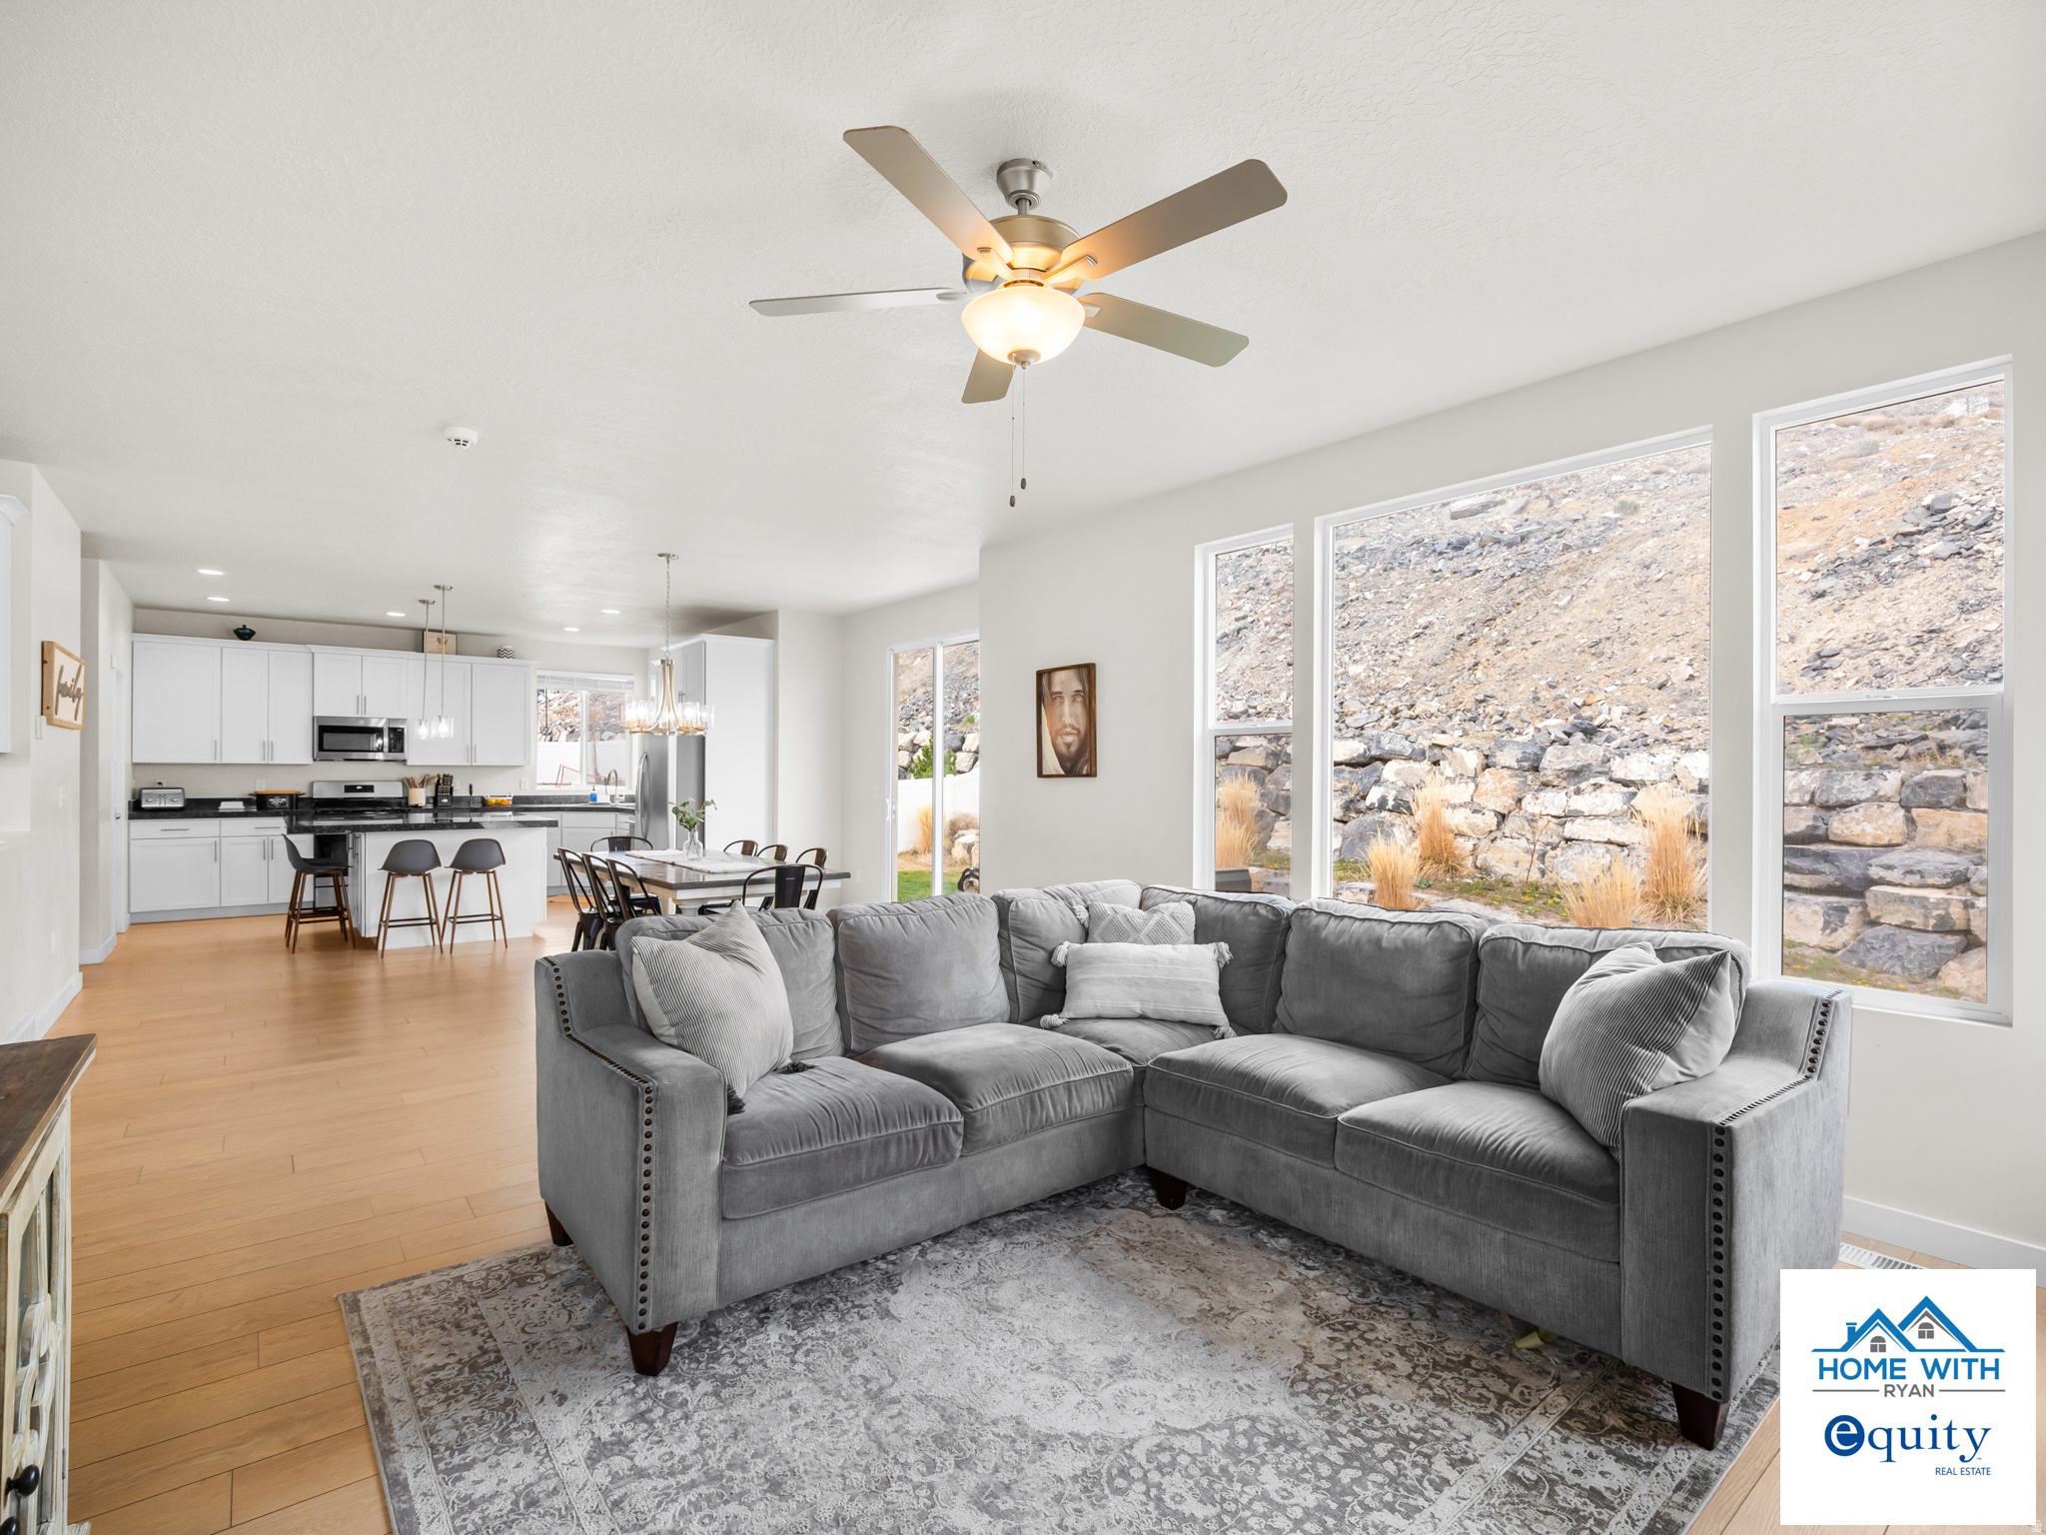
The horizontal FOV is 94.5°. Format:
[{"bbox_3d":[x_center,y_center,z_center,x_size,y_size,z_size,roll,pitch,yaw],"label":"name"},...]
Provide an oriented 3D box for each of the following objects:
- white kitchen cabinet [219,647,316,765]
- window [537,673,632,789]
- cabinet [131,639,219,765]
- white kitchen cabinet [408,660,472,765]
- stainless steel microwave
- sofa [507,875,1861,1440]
[{"bbox_3d":[-7.098,-0.569,8.889,0.678,1.075,0.340,1,-1,-40],"label":"white kitchen cabinet"},{"bbox_3d":[-4.940,-0.398,10.704,1.020,1.320,0.110,0,0,-37],"label":"window"},{"bbox_3d":[-7.561,-0.562,8.492,0.595,1.070,0.340,0,0,-37],"label":"cabinet"},{"bbox_3d":[-6.048,-0.548,9.774,0.569,1.075,0.340,1,-1,-40],"label":"white kitchen cabinet"},{"bbox_3d":[-6.539,-0.266,9.321,0.753,0.420,0.400,1,-1,-40],"label":"stainless steel microwave"},{"bbox_3d":[0.338,0.904,2.604,2.520,0.890,2.530,1,-1,-40],"label":"sofa"}]

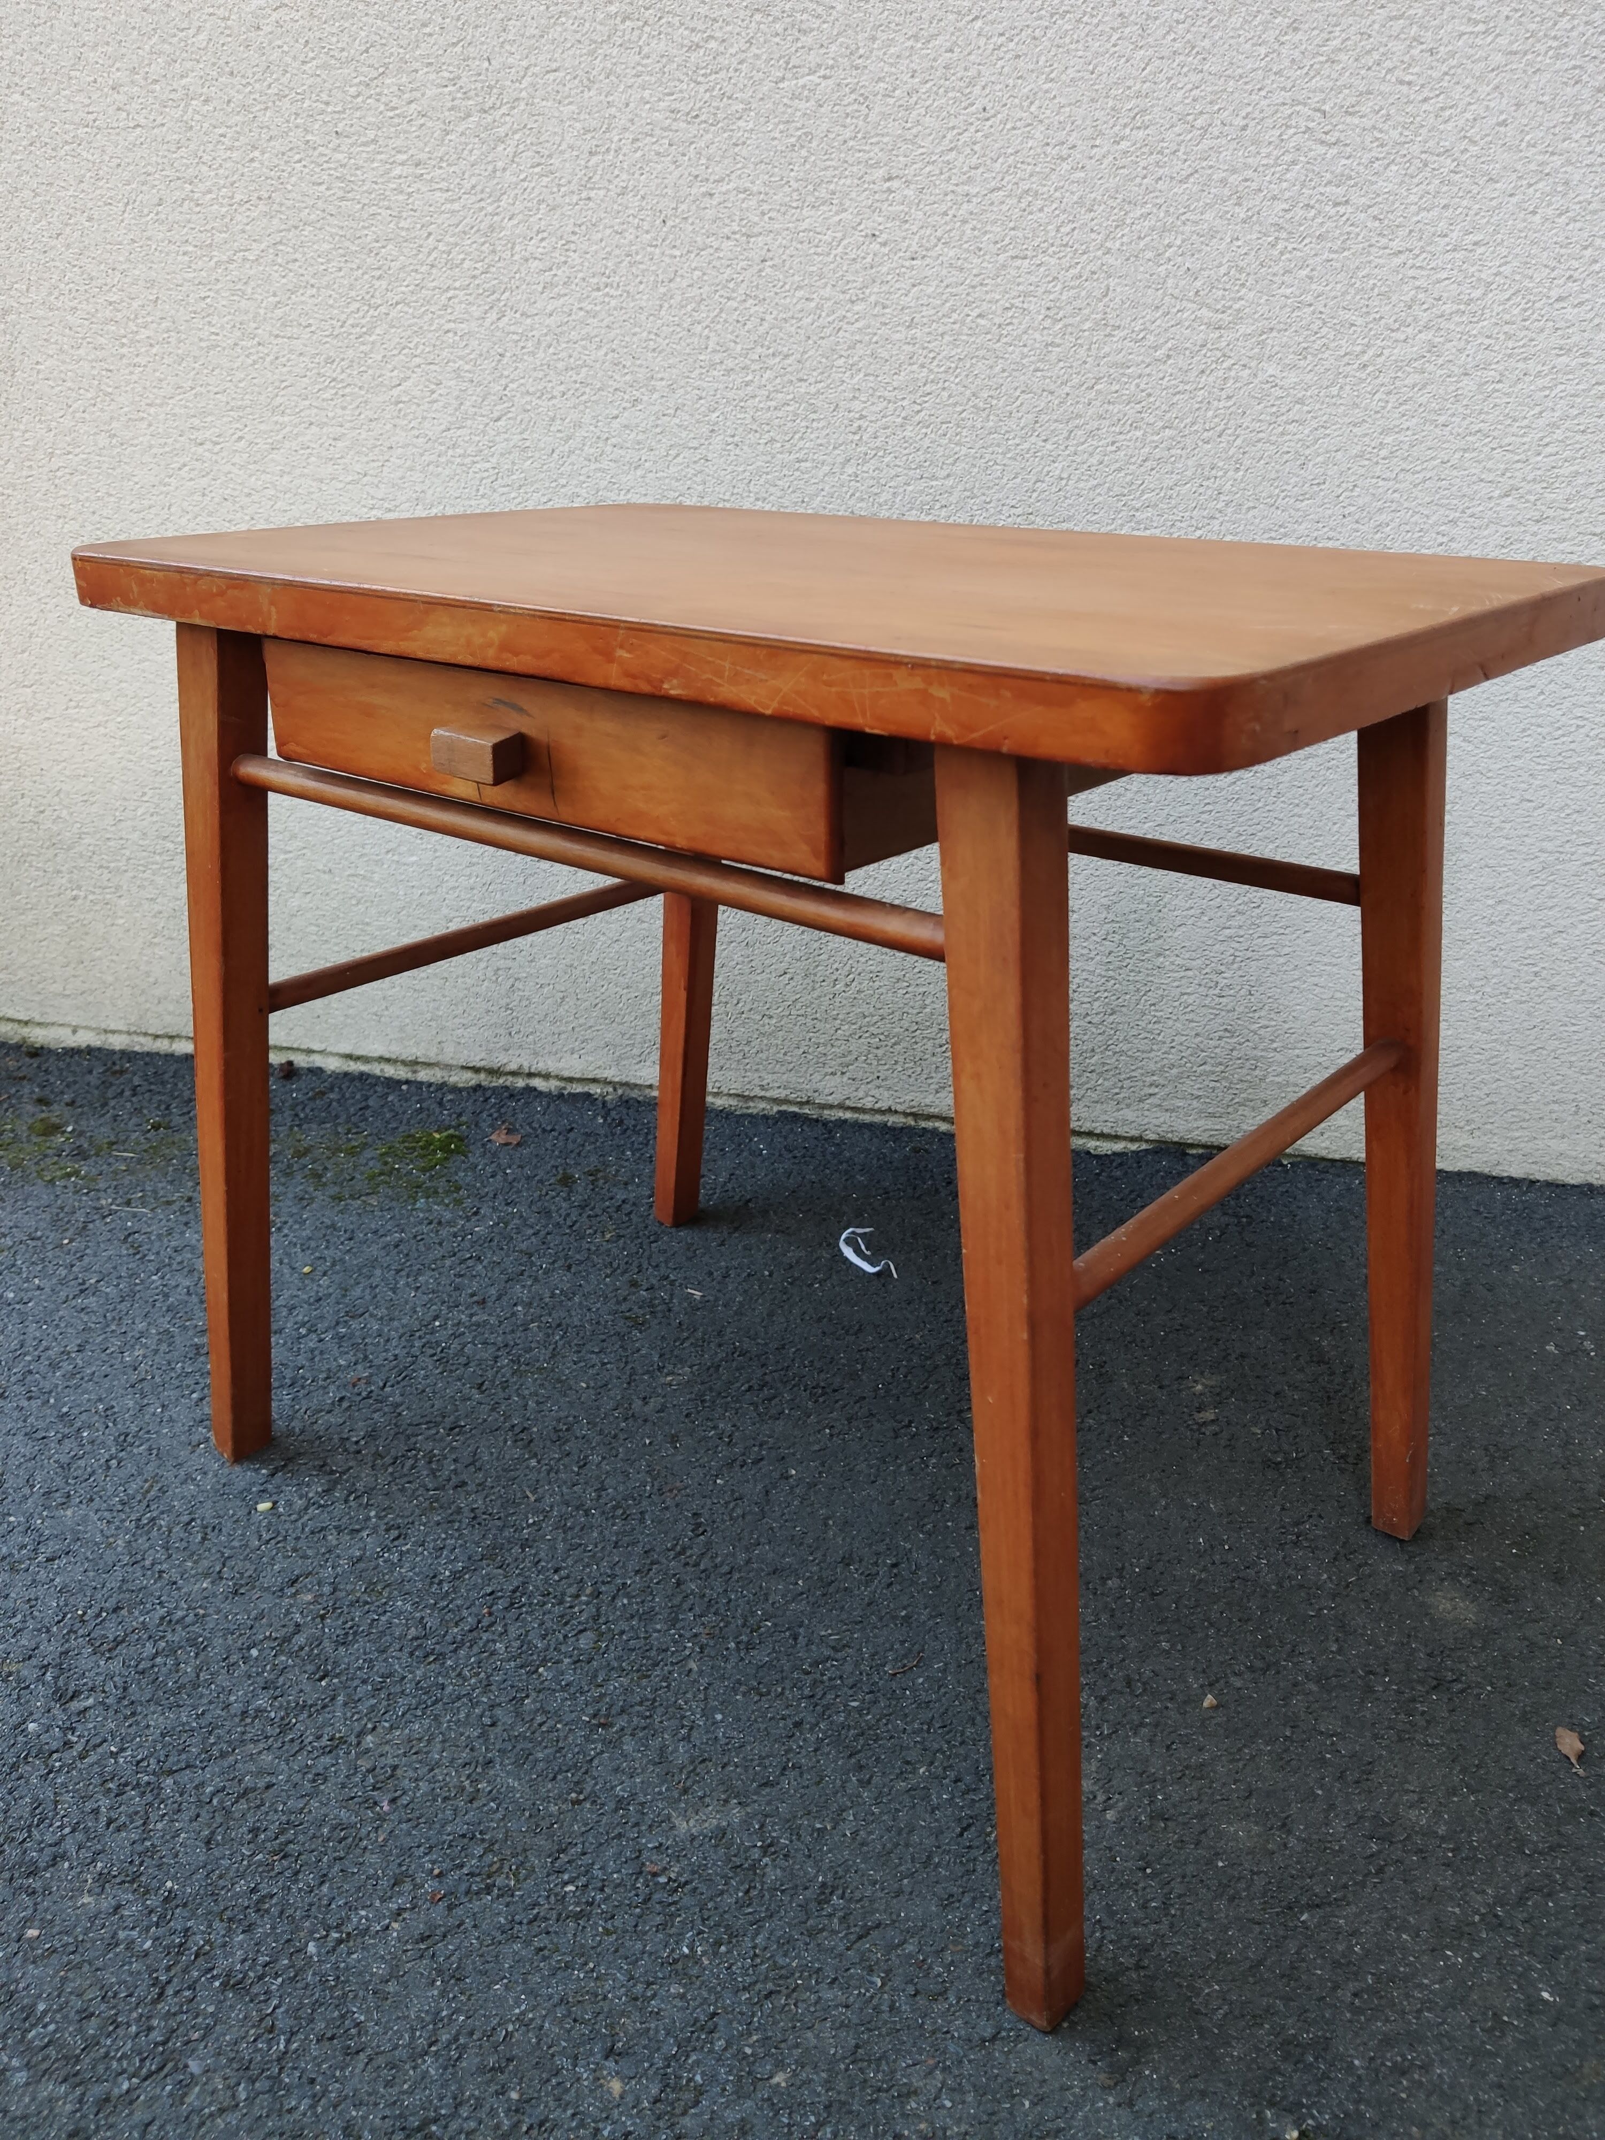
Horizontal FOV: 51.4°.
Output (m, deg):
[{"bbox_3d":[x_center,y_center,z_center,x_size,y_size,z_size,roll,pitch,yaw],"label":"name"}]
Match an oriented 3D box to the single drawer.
[{"bbox_3d":[-0.045,-0.245,1.095,0.479,0.087,0.411,18,29,36],"label":"single drawer"}]

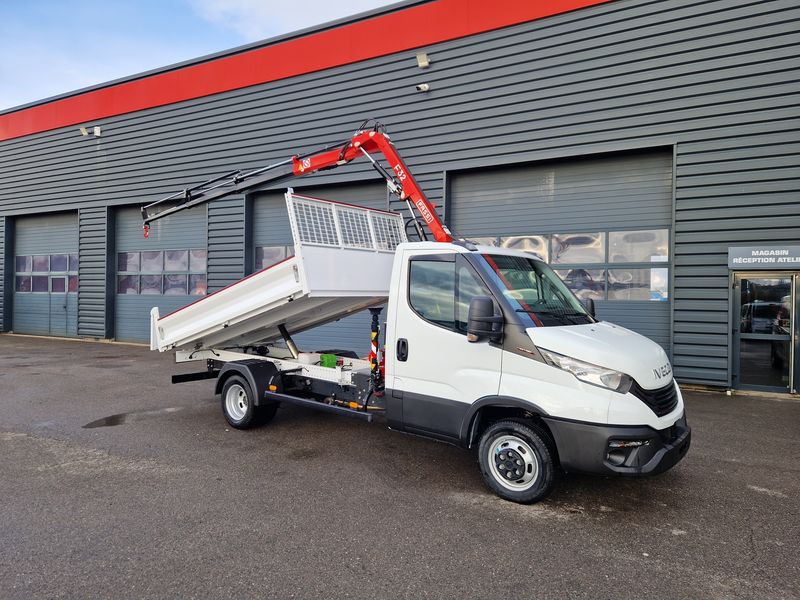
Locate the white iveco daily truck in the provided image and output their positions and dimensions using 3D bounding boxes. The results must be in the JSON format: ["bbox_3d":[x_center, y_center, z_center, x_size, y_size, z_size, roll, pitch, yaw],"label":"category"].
[{"bbox_3d":[-0.739,-0.286,6.851,7.960,3.840,2.300,1,0,38],"label":"white iveco daily truck"}]

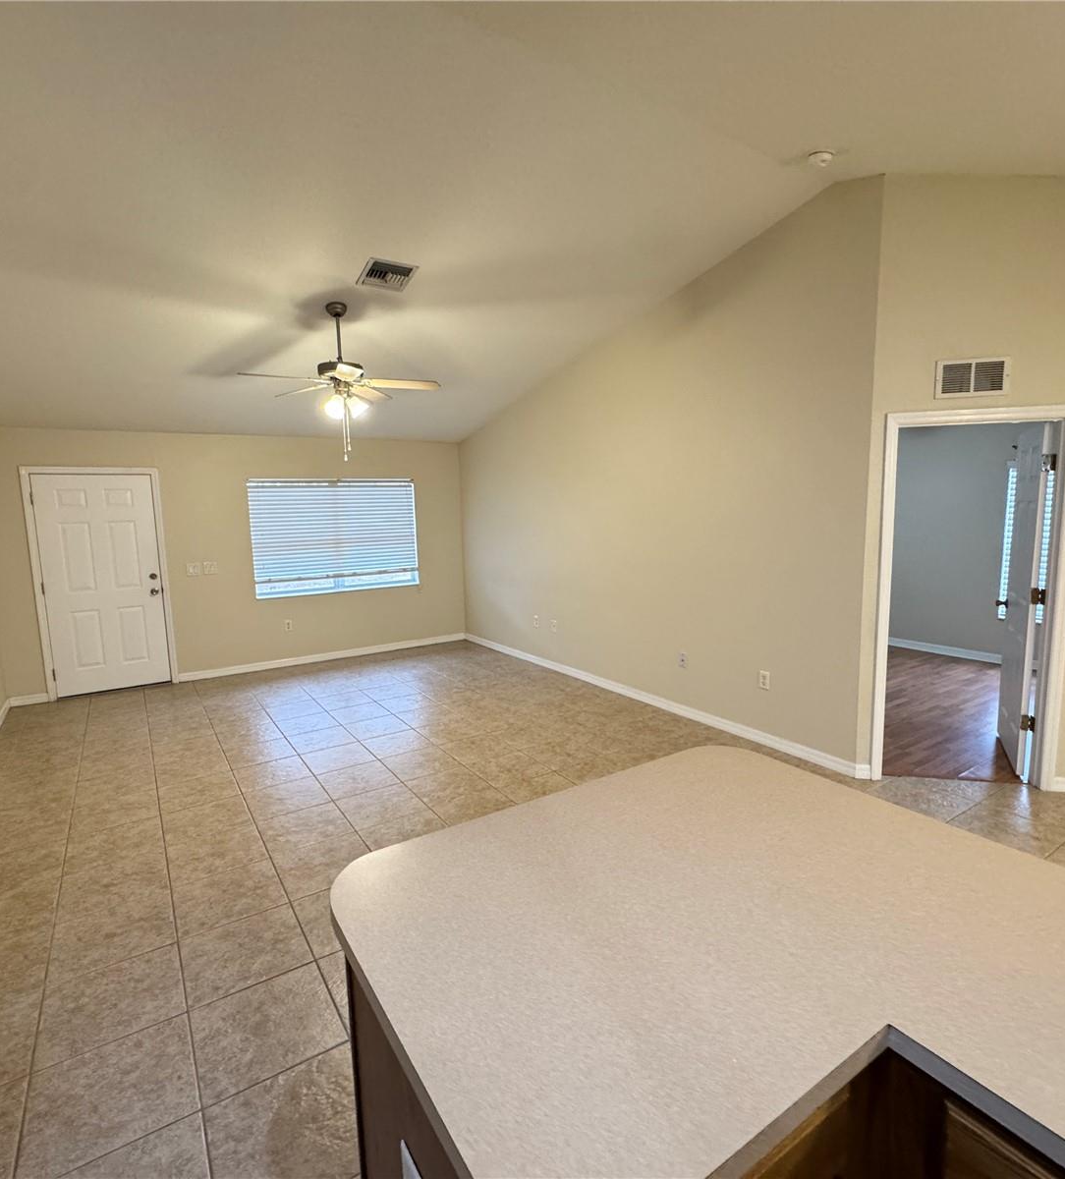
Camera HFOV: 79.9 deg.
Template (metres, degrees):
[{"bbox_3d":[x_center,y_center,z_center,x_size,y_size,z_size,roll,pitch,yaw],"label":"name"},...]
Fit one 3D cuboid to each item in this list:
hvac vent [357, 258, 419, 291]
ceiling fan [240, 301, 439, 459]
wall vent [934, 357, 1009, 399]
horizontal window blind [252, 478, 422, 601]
[{"bbox_3d":[-0.901,-1.942,3.954,0.300,0.020,0.305,-6,-3,-32],"label":"hvac vent"},{"bbox_3d":[-1.293,-1.394,4.315,1.290,1.010,1.290,-6,9,-32],"label":"ceiling fan"},{"bbox_3d":[2.365,-1.135,3.427,0.345,0.197,0.016,0,8,12],"label":"wall vent"},{"bbox_3d":[-2.153,-0.598,7.093,1.830,1.230,0.060,-6,9,-32],"label":"horizontal window blind"}]

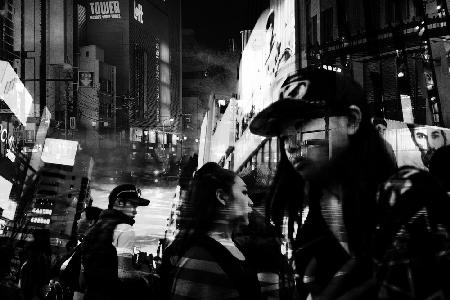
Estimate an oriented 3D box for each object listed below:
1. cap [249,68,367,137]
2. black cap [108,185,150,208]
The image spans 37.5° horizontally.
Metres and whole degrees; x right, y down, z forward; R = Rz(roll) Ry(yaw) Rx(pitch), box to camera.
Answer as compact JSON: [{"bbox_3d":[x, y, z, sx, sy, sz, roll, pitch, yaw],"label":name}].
[{"bbox_3d":[0.178,-0.109,1.420,0.270,0.145,0.180,-2,-6,-43],"label":"cap"},{"bbox_3d":[-0.620,0.302,4.300,0.270,0.150,0.178,1,-2,10],"label":"black cap"}]

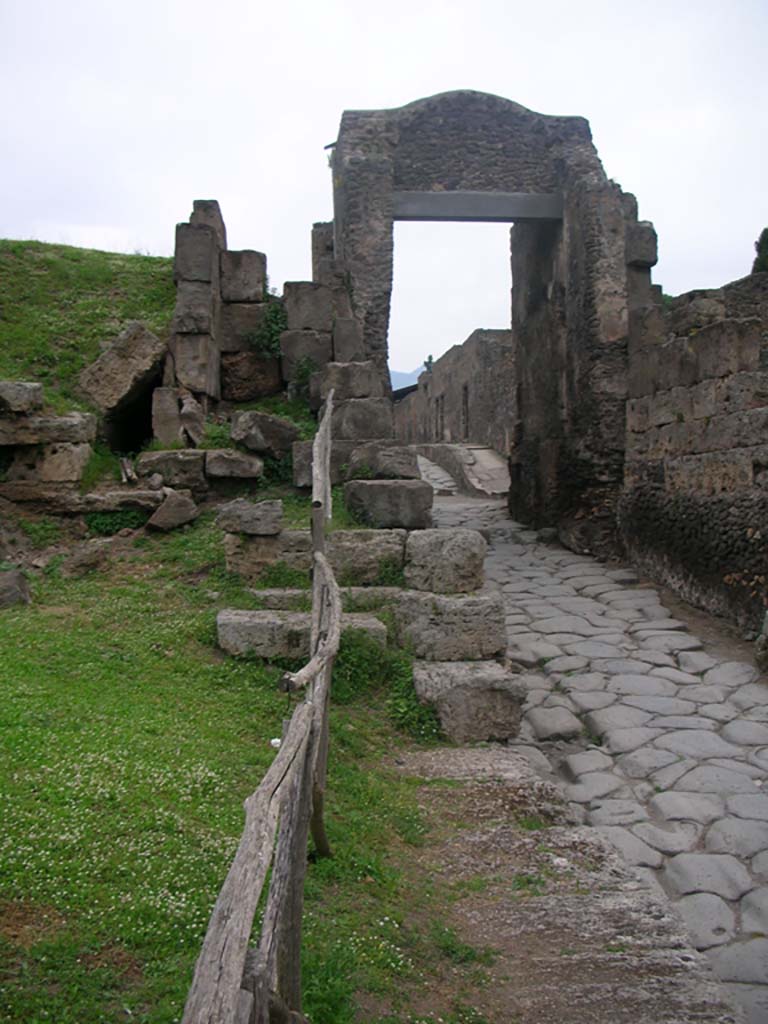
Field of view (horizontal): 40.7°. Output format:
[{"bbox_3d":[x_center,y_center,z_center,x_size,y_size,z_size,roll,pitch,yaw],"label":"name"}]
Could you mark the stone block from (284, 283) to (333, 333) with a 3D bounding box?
[{"bbox_3d":[-1.171,-3.126,16.174,0.780,0.760,0.750,0,1,-3],"label":"stone block"}]

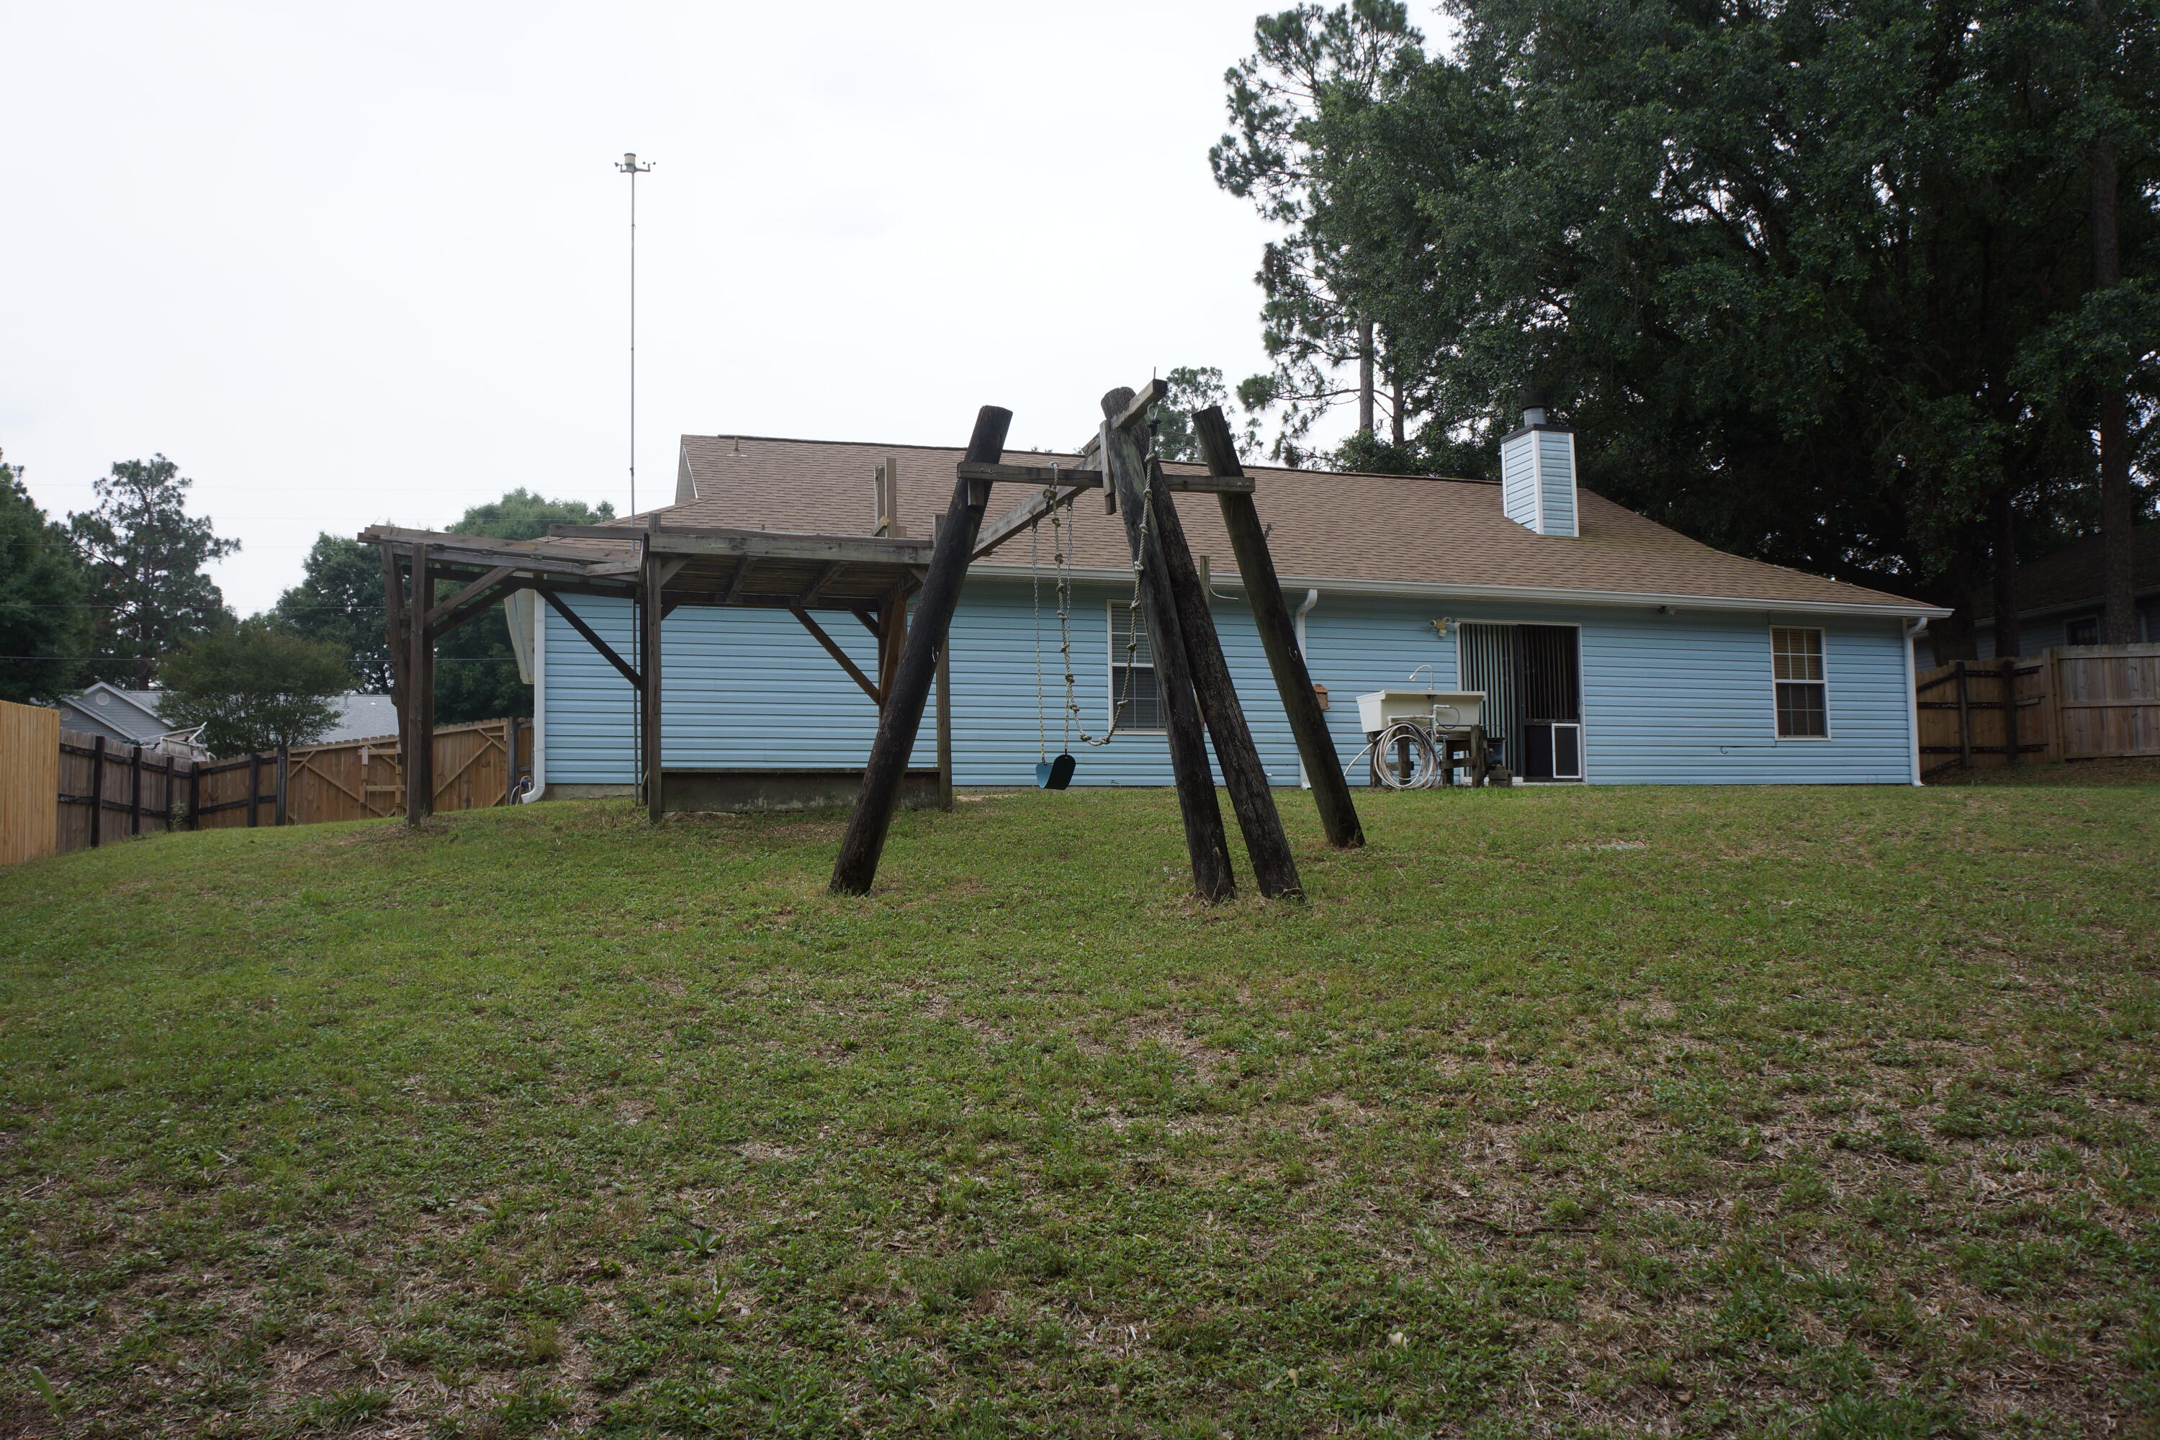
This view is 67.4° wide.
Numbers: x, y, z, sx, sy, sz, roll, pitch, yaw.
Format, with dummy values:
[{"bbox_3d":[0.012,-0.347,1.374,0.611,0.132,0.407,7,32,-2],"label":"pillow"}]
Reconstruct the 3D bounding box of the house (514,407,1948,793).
[{"bbox_3d":[1.347,-1.488,24.627,18.850,5.800,11.300,1,-5,-18],"label":"house"}]

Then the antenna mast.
[{"bbox_3d":[-4.435,-2.469,16.180,0.360,6.660,0.360,1,-5,-18],"label":"antenna mast"}]

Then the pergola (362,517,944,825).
[{"bbox_3d":[-3.807,-0.325,14.666,4.820,2.620,2.900,1,-5,-18],"label":"pergola"}]

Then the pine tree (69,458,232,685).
[{"bbox_3d":[-38.796,-1.783,67.225,7.200,18.753,7.200,1,-5,-18],"label":"pine tree"}]

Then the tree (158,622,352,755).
[{"bbox_3d":[-17.806,0.881,34.748,4.300,6.088,4.300,1,-5,-18],"label":"tree"}]

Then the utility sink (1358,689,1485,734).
[{"bbox_3d":[3.099,-0.056,14.801,1.027,0.356,0.620,1,-5,-18],"label":"utility sink"}]

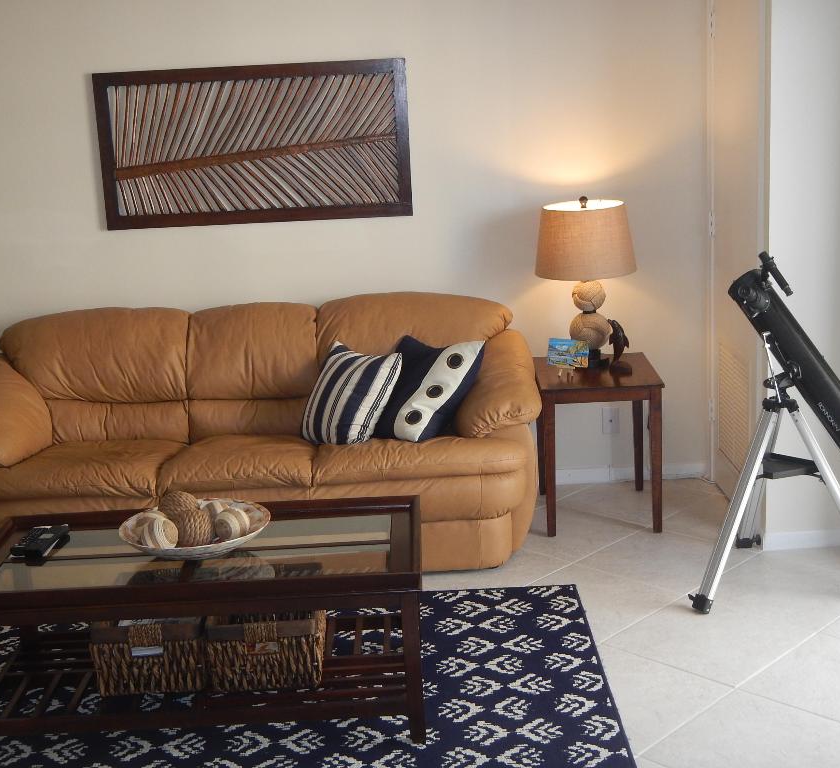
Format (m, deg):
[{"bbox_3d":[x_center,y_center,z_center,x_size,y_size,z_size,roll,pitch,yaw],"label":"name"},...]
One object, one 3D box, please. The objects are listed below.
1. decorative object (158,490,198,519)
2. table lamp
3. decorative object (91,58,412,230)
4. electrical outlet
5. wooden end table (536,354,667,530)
[{"bbox_3d":[-0.686,0.367,3.622,0.113,0.113,0.113,-3,13,1],"label":"decorative object"},{"bbox_3d":[0.639,-0.381,4.831,0.390,0.655,0.390,-3,13,1],"label":"table lamp"},{"bbox_3d":[-0.655,-0.947,5.050,1.228,0.610,0.030,-3,13,1],"label":"decorative object"},{"bbox_3d":[0.797,0.156,5.300,0.071,0.113,0.010,-3,13,1],"label":"electrical outlet"},{"bbox_3d":[0.684,0.227,4.929,0.447,0.571,0.547,-3,13,2],"label":"wooden end table"}]

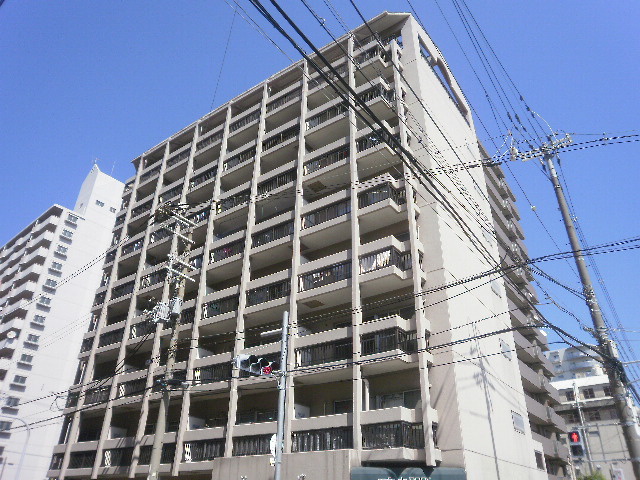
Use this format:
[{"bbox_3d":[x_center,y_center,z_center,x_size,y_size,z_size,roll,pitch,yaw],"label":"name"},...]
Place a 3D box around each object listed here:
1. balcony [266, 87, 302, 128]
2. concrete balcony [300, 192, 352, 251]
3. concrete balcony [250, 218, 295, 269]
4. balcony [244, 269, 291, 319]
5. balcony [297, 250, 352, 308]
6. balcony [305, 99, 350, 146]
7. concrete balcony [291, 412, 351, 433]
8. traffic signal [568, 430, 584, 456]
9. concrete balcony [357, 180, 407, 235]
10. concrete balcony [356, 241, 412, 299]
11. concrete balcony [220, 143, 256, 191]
[{"bbox_3d":[-1.549,-6.915,25.373,2.246,1.250,1.250,-19,-36,31],"label":"balcony"},{"bbox_3d":[0.565,-0.790,19.894,2.450,1.424,1.250,-19,-36,31],"label":"concrete balcony"},{"bbox_3d":[-1.700,-0.098,21.364,2.350,1.415,1.250,-19,-36,31],"label":"concrete balcony"},{"bbox_3d":[-1.768,2.335,19.945,2.291,1.430,1.250,-19,-36,31],"label":"balcony"},{"bbox_3d":[0.499,1.571,18.517,2.397,1.460,1.250,-19,-36,31],"label":"balcony"},{"bbox_3d":[0.664,-5.455,22.641,2.428,1.394,1.250,-19,-36,31],"label":"balcony"},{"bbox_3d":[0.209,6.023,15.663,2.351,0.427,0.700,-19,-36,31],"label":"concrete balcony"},{"bbox_3d":[8.514,6.780,15.938,0.180,0.790,0.360,27,-39,-36],"label":"traffic signal"},{"bbox_3d":[2.533,-1.522,18.695,1.910,1.436,1.250,-19,-36,31],"label":"concrete balcony"},{"bbox_3d":[2.472,0.902,17.276,1.907,1.476,1.250,-19,-36,31],"label":"concrete balcony"},{"bbox_3d":[-3.895,-3.997,25.561,2.324,1.370,1.250,-19,-36,31],"label":"concrete balcony"}]

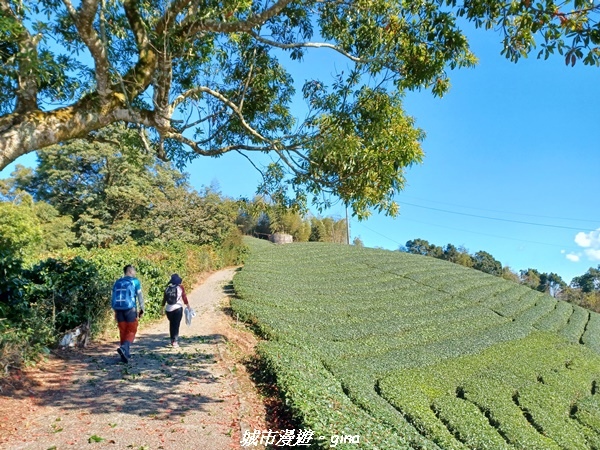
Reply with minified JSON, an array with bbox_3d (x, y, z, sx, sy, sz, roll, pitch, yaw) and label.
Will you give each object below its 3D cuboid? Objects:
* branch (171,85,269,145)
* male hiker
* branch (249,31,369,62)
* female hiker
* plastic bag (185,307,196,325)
[{"bbox_3d":[-1.073,-1.516,6.000,1.380,0.800,0.600,0,-6,0],"label":"branch"},{"bbox_3d":[-2.977,1.537,7.500,0.560,1.690,0.580,0,-6,3],"label":"male hiker"},{"bbox_3d":[0.112,-2.348,5.700,1.500,0.420,0.500,0,-6,0],"label":"branch"},{"bbox_3d":[-2.633,1.815,9.200,0.530,1.570,0.420,-1,-6,6],"label":"female hiker"},{"bbox_3d":[-2.312,1.932,9.150,0.250,0.420,0.200,-1,-6,10],"label":"plastic bag"}]

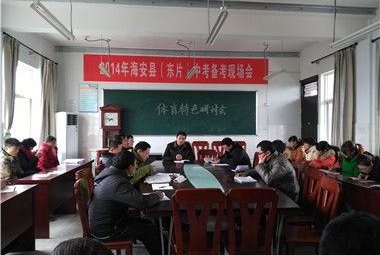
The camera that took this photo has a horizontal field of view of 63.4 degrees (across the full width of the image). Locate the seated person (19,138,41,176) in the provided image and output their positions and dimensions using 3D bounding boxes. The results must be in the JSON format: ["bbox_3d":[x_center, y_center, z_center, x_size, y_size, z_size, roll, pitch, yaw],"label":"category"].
[{"bbox_3d":[-2.450,0.800,4.780,0.720,1.250,0.520,0,0,0],"label":"seated person"}]

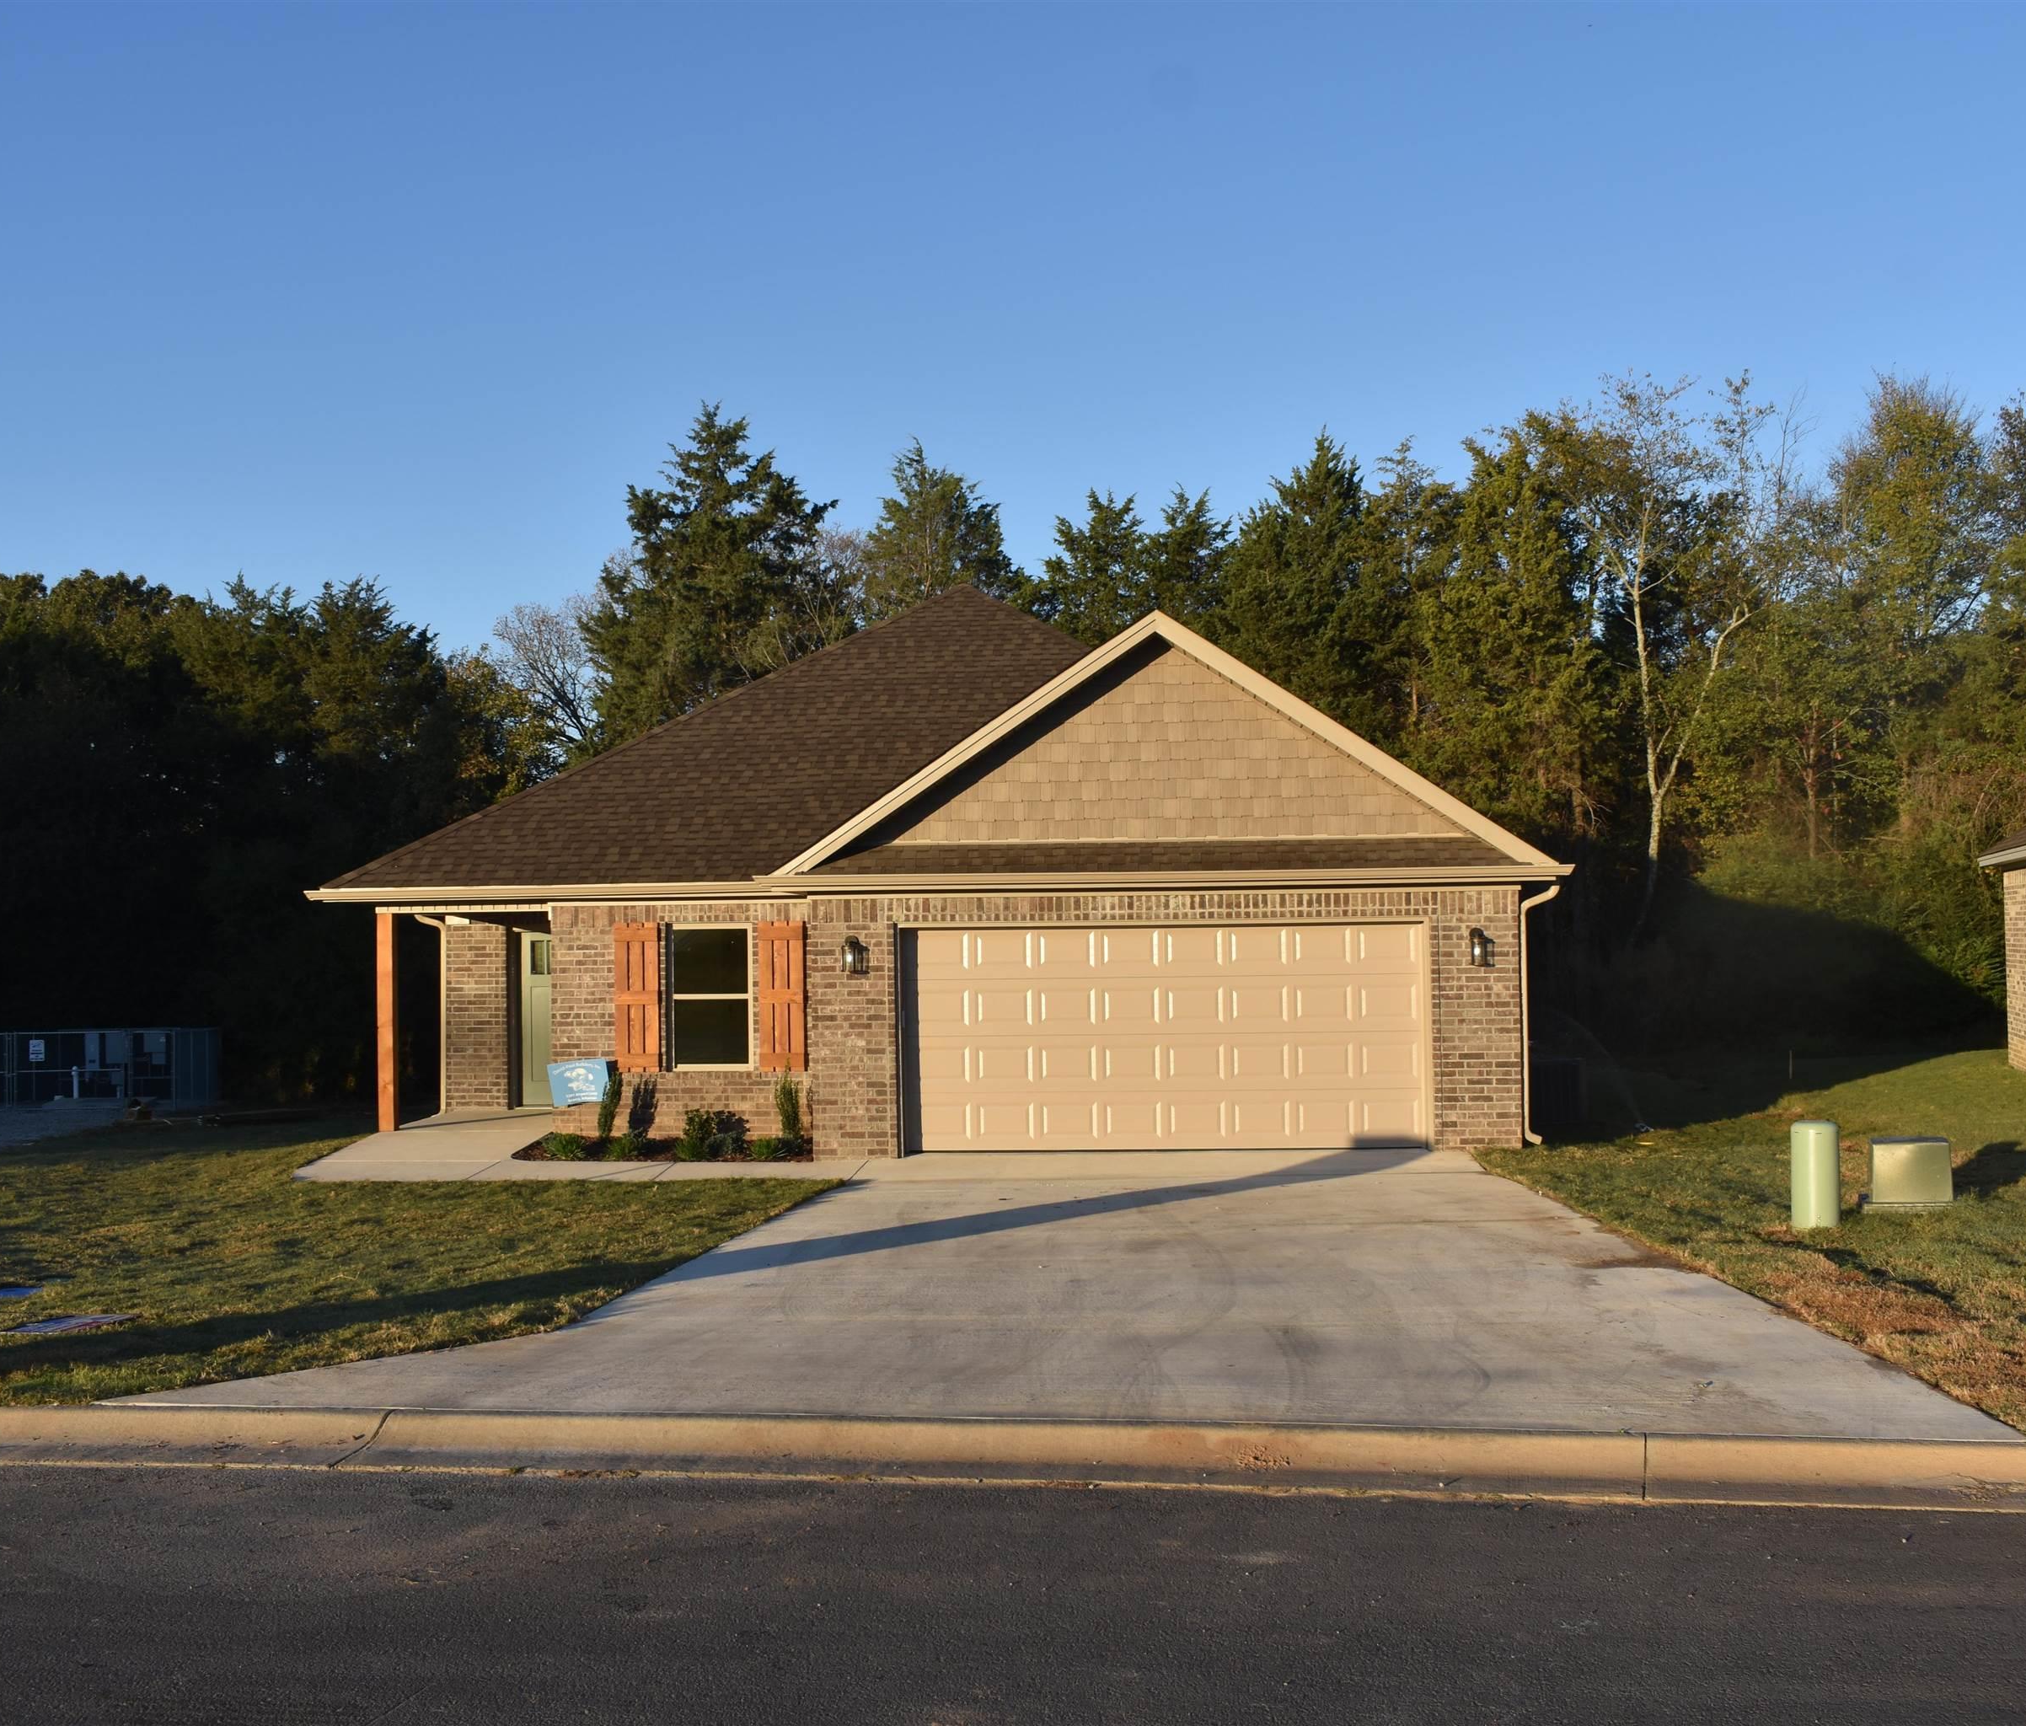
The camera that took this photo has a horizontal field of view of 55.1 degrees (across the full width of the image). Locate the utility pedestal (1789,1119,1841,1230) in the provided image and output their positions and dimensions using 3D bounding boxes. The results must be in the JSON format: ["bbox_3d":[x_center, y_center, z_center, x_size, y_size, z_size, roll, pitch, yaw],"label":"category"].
[{"bbox_3d":[5.062,1.959,12.267,0.296,0.687,0.296,-1,-2,3],"label":"utility pedestal"}]

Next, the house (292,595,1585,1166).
[{"bbox_3d":[-0.660,-0.365,25.686,12.396,6.617,15.600,-1,-2,3],"label":"house"}]

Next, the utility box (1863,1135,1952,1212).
[{"bbox_3d":[5.907,2.068,13.014,0.579,0.486,0.450,-1,-2,5],"label":"utility box"}]

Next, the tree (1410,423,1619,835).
[{"bbox_3d":[9.015,-2.217,34.340,4.000,10.962,4.000,-1,-2,3],"label":"tree"}]

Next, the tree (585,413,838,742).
[{"bbox_3d":[-5.898,-2.633,38.312,5.200,12.878,5.200,-1,-2,3],"label":"tree"}]

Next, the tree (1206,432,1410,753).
[{"bbox_3d":[5.851,-2.347,36.830,4.200,11.663,4.200,-1,-2,3],"label":"tree"}]

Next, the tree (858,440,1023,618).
[{"bbox_3d":[-1.560,-2.652,42.307,4.400,13.218,4.400,-1,-2,3],"label":"tree"}]

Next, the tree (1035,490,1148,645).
[{"bbox_3d":[1.858,-1.991,39.833,3.300,11.449,3.300,-1,-2,3],"label":"tree"}]

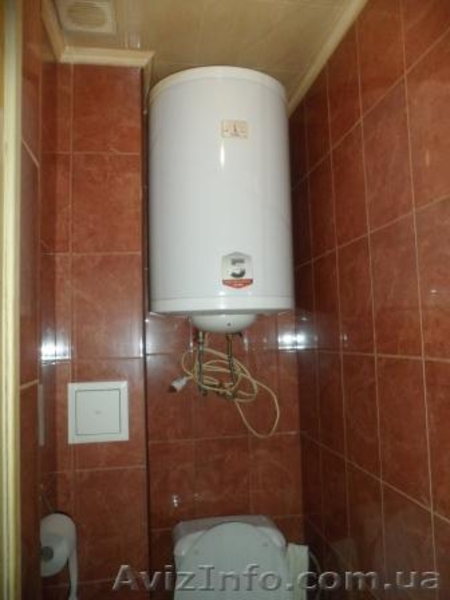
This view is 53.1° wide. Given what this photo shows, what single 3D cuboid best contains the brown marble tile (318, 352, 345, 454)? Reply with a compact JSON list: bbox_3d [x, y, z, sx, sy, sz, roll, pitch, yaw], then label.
[{"bbox_3d":[0.328,0.308,1.372,0.010,0.298,0.195,-1,-5,-10],"label":"brown marble tile"}]

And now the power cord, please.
[{"bbox_3d":[0.019,0.295,1.546,0.345,0.342,0.120,-1,-5,-10],"label":"power cord"}]

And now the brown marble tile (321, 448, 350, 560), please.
[{"bbox_3d":[0.336,0.607,1.348,0.010,0.298,0.195,-1,-5,-10],"label":"brown marble tile"}]

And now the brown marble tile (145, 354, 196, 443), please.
[{"bbox_3d":[-0.189,0.340,1.586,0.157,0.298,0.010,-1,-5,-10],"label":"brown marble tile"}]

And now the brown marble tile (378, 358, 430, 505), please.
[{"bbox_3d":[0.397,0.279,1.004,0.010,0.301,0.199,-1,-5,-10],"label":"brown marble tile"}]

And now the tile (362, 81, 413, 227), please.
[{"bbox_3d":[0.379,-0.325,1.052,0.010,0.301,0.199,-1,-5,-10],"label":"tile"}]

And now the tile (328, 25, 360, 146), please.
[{"bbox_3d":[0.338,-0.597,1.269,0.010,0.274,0.199,-1,-5,-10],"label":"tile"}]

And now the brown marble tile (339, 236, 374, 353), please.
[{"bbox_3d":[0.355,-0.007,1.222,0.010,0.301,0.199,-1,-5,-10],"label":"brown marble tile"}]

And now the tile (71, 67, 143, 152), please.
[{"bbox_3d":[-0.355,-0.574,1.352,0.199,0.278,0.010,-1,-5,-10],"label":"tile"}]

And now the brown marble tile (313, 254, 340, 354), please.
[{"bbox_3d":[0.319,0.009,1.396,0.010,0.298,0.195,-1,-5,-10],"label":"brown marble tile"}]

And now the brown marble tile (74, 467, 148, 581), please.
[{"bbox_3d":[-0.319,0.623,1.257,0.199,0.301,0.010,-1,-5,-10],"label":"brown marble tile"}]

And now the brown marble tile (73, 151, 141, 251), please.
[{"bbox_3d":[-0.343,-0.280,1.313,0.198,0.298,0.010,-1,-5,-10],"label":"brown marble tile"}]

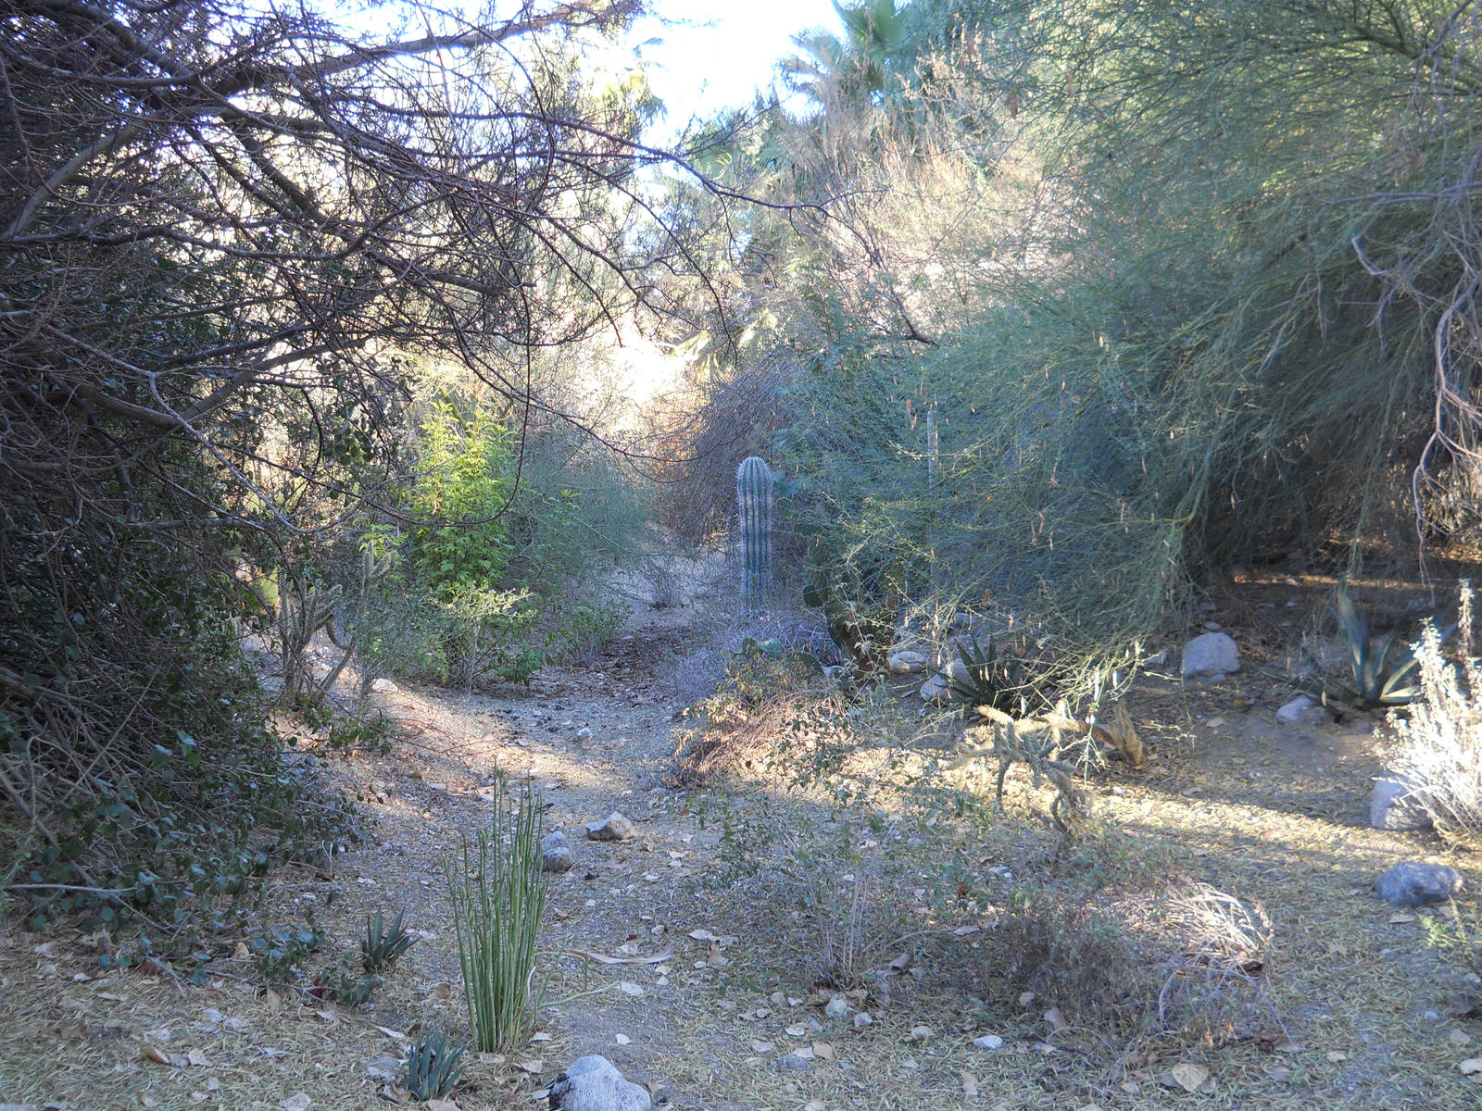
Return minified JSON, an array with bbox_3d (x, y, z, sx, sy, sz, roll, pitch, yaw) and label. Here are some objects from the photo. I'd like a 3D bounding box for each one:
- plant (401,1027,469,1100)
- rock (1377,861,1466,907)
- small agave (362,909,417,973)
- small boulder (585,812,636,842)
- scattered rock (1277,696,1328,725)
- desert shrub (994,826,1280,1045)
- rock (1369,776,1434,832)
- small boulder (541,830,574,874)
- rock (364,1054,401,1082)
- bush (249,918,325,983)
[{"bbox_3d":[-0.771,1.288,3.983,0.163,0.150,0.147,0,2,-11],"label":"plant"},{"bbox_3d":[2.540,1.229,5.929,0.303,0.131,0.212,1,2,23],"label":"rock"},{"bbox_3d":[-1.122,1.237,5.056,0.170,0.177,0.153,0,2,-13],"label":"small agave"},{"bbox_3d":[-0.579,1.202,7.040,0.226,0.109,0.169,0,2,-5],"label":"small boulder"},{"bbox_3d":[3.770,1.039,10.648,0.323,0.184,0.242,1,2,20],"label":"scattered rock"},{"bbox_3d":[1.155,1.101,4.753,0.831,0.470,0.831,0,2,14],"label":"desert shrub"},{"bbox_3d":[3.028,1.136,7.258,0.269,0.226,0.215,1,2,23],"label":"rock"},{"bbox_3d":[-0.736,1.188,6.350,0.145,0.140,0.160,0,2,-6],"label":"small boulder"},{"bbox_3d":[-0.934,1.334,4.128,0.094,0.047,0.080,0,2,-13],"label":"rock"},{"bbox_3d":[-1.429,1.244,4.990,0.228,0.168,0.194,-1,2,-16],"label":"bush"}]

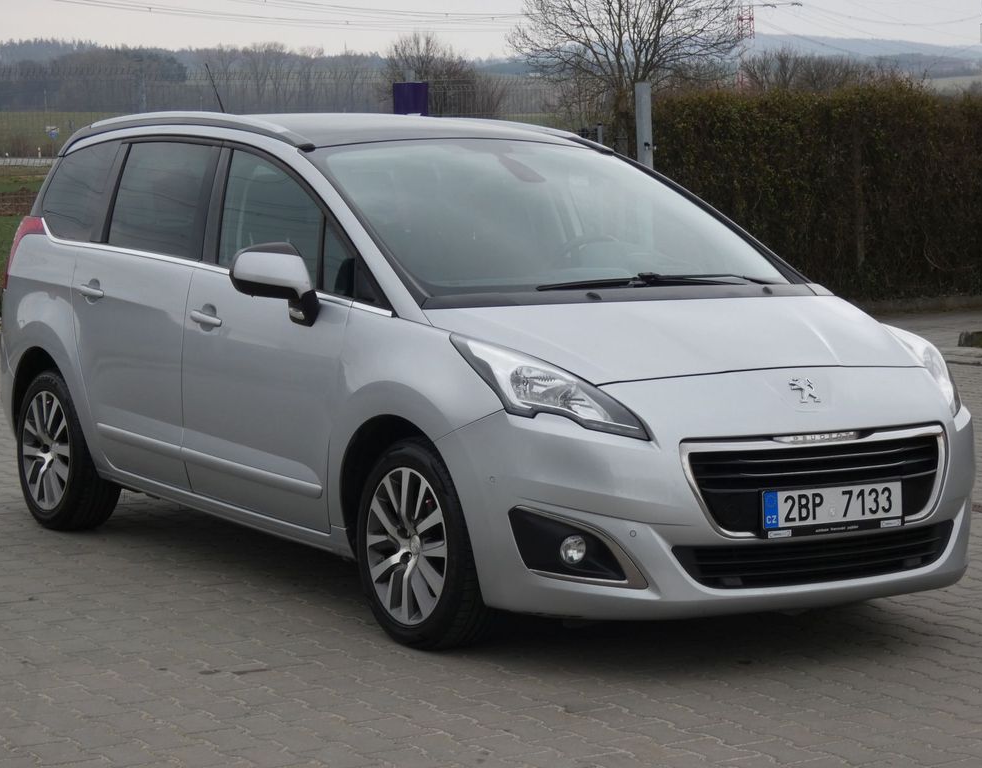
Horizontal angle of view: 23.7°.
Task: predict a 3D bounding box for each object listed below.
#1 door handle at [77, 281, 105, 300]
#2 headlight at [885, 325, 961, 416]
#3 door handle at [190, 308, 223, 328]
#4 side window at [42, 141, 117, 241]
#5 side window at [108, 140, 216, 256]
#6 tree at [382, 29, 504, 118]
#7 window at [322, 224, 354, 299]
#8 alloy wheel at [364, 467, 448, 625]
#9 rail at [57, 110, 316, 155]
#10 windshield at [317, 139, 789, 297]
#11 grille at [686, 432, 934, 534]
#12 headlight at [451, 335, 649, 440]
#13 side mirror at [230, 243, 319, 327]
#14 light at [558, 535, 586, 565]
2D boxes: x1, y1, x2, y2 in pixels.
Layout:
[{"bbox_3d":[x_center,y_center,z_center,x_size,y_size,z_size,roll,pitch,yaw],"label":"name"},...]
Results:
[{"bbox_3d":[-1.496,-0.347,8.743,0.050,0.055,0.215,-3,6,-33],"label":"door handle"},{"bbox_3d":[1.327,-0.052,7.391,0.280,0.275,0.660,-3,6,-33],"label":"headlight"},{"bbox_3d":[-0.980,-0.224,7.986,0.055,0.050,0.235,-3,6,-33],"label":"door handle"},{"bbox_3d":[-1.620,-0.756,9.193,0.070,0.410,0.760,21,-5,-28],"label":"side window"},{"bbox_3d":[-1.200,-0.671,8.523,0.060,0.435,0.820,21,-6,-31],"label":"side window"},{"bbox_3d":[-2.236,-13.909,110.000,5.800,5.300,5.500,0,5,0],"label":"tree"},{"bbox_3d":[-0.472,-0.392,7.343,0.030,0.240,0.210,17,-5,-33],"label":"window"},{"bbox_3d":[-0.190,0.483,7.037,0.190,0.470,0.470,-3,6,-33],"label":"alloy wheel"},{"bbox_3d":[-1.181,-0.938,8.758,0.090,0.165,2.200,-3,6,-33],"label":"rail"},{"bbox_3d":[0.187,-0.571,7.813,1.460,0.140,1.100,-3,33,-33],"label":"windshield"},{"bbox_3d":[0.954,0.278,6.707,0.980,0.280,0.130,-3,-2,-33],"label":"grille"},{"bbox_3d":[0.158,0.007,6.623,0.280,0.275,0.660,-3,6,-33],"label":"headlight"},{"bbox_3d":[-0.686,-0.313,7.384,0.235,0.265,0.200,-3,6,-33],"label":"side mirror"},{"bbox_3d":[0.206,0.454,6.454,0.088,0.088,0.070,-3,6,-33],"label":"light"}]

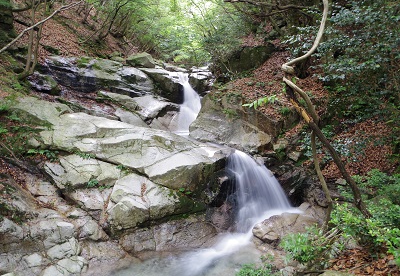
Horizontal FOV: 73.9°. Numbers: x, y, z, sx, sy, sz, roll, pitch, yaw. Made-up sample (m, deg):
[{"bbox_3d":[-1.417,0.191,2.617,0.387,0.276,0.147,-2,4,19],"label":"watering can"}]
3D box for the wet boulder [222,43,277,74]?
[{"bbox_3d":[1.804,-2.847,9.600,1.798,1.000,1.259,3,7,25],"label":"wet boulder"}]

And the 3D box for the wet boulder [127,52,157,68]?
[{"bbox_3d":[-2.218,-2.960,10.200,1.048,0.580,0.839,0,6,0],"label":"wet boulder"}]

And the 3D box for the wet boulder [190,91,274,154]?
[{"bbox_3d":[0.769,-0.391,6.100,1.751,1.262,1.225,3,7,25],"label":"wet boulder"}]

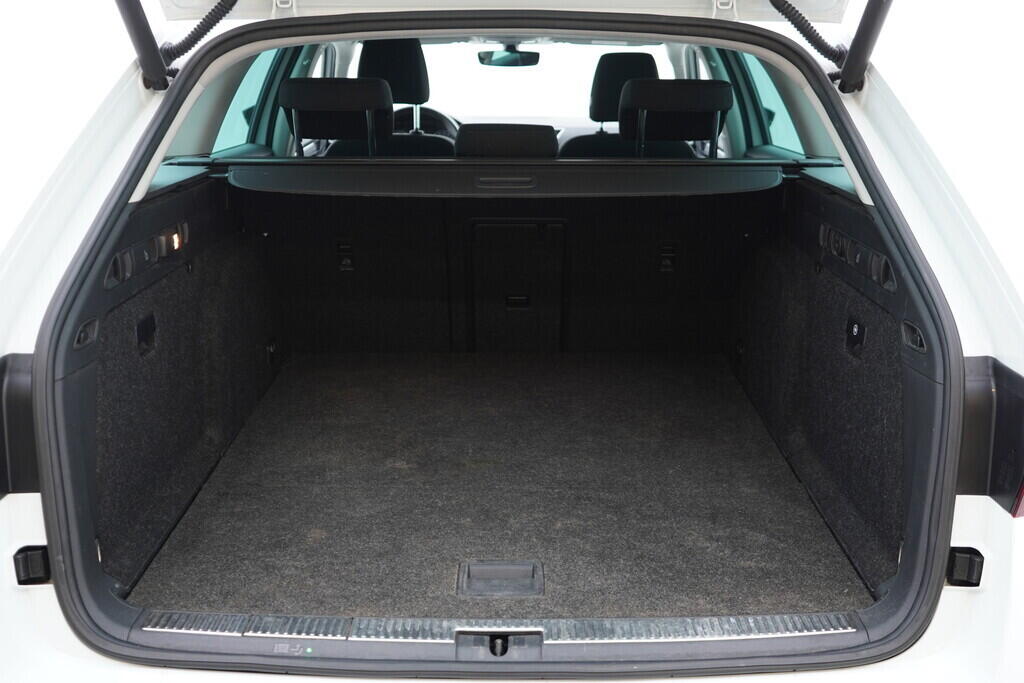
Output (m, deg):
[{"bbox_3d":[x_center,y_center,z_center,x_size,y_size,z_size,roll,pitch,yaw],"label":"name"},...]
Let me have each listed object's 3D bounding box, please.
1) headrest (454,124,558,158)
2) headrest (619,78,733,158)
[{"bbox_3d":[-0.012,-0.391,2.225,0.218,0.135,0.110,0,27,0],"label":"headrest"},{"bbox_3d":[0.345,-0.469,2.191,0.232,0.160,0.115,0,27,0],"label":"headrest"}]

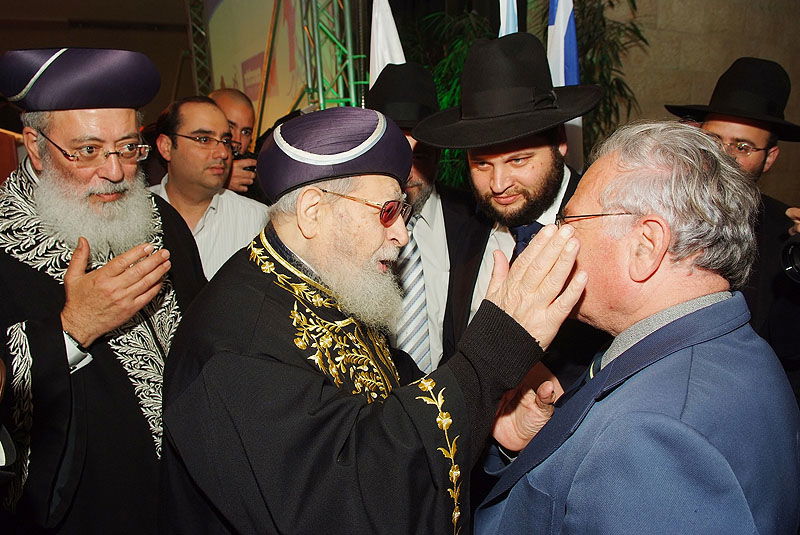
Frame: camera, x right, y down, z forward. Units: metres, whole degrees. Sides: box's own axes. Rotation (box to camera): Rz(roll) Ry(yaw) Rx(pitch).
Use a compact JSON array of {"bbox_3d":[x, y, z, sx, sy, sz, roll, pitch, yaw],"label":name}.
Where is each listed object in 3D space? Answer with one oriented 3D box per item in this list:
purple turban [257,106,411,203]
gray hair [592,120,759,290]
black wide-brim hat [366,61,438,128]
[{"bbox_3d":[-0.104,-0.178,0.900,0.240,0.140,0.225,0,15,20],"label":"purple turban"},{"bbox_3d":[0.323,-0.074,0.690,0.183,0.195,0.172,-3,11,26],"label":"gray hair"},{"bbox_3d":[0.008,-0.423,1.420,0.330,0.150,0.360,2,17,12],"label":"black wide-brim hat"}]

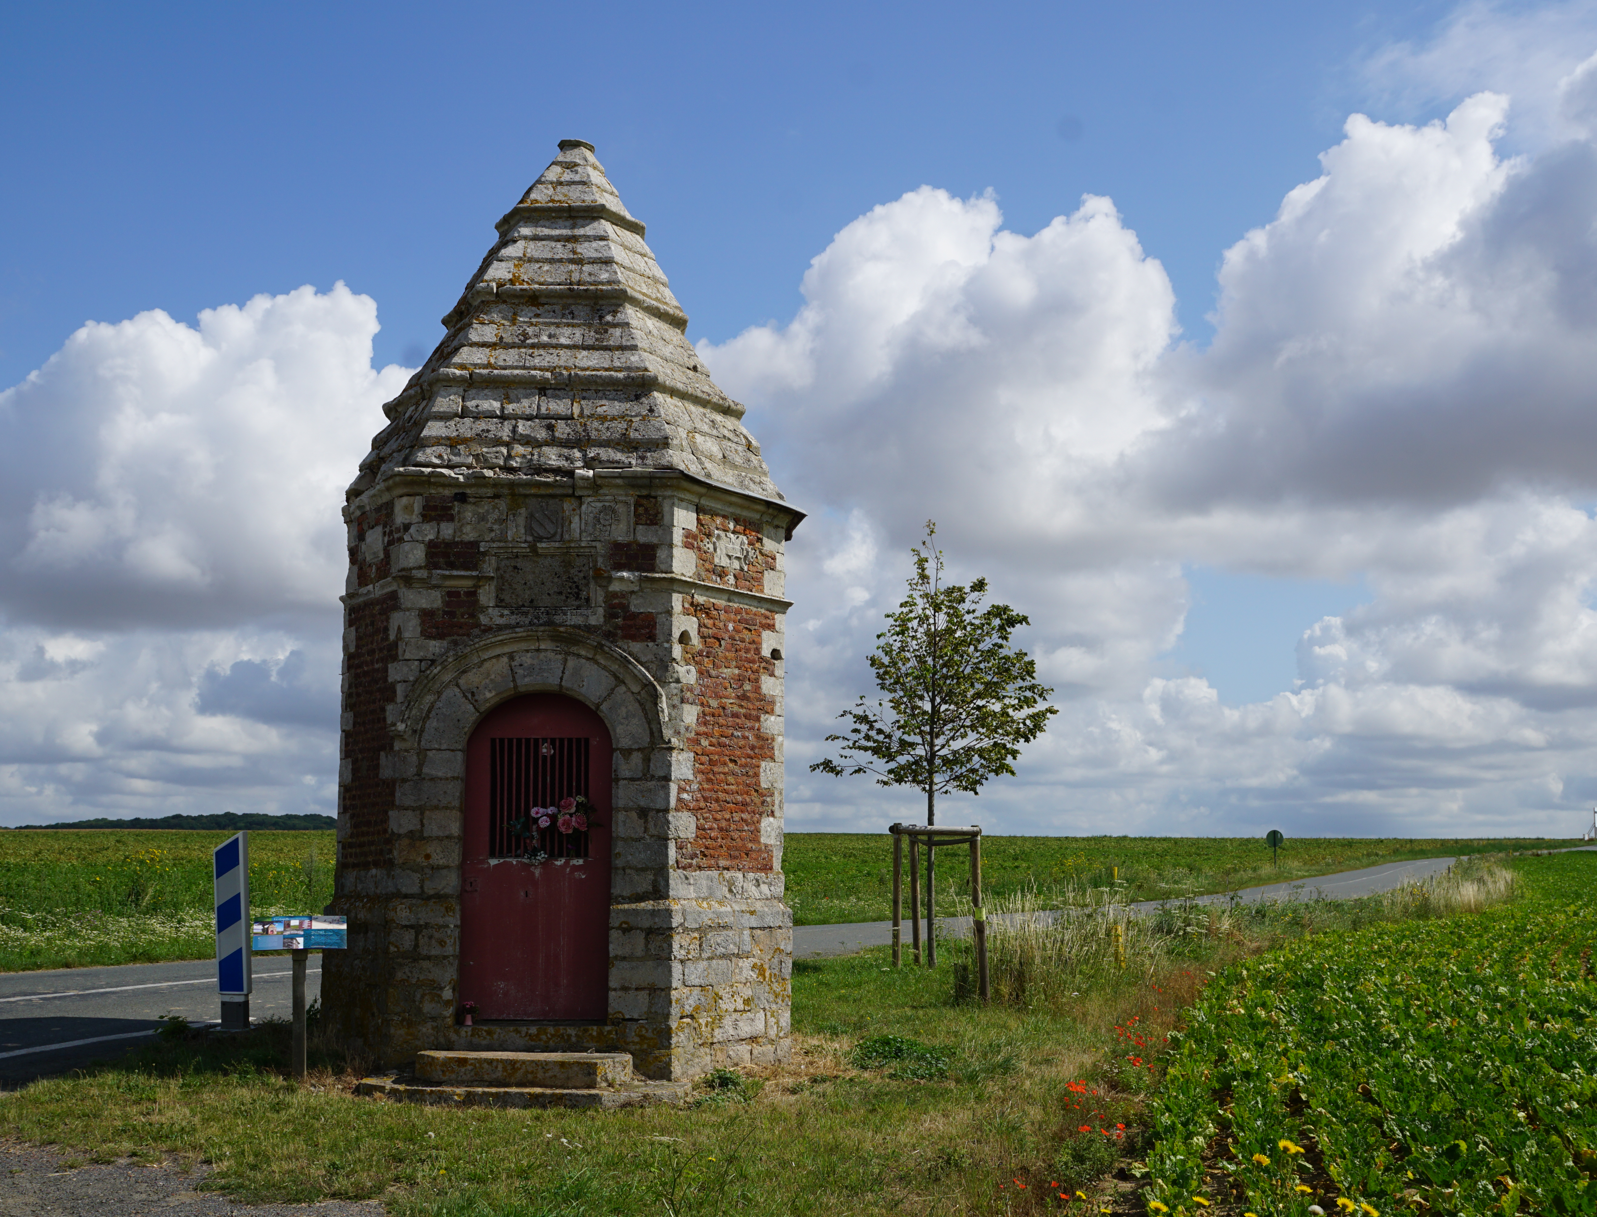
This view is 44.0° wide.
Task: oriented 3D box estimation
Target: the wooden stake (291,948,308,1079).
[{"bbox_3d":[-3.215,2.618,12.738,0.090,0.831,0.090,-1,-7,-14],"label":"wooden stake"}]

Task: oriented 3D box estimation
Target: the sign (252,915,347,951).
[{"bbox_3d":[-3.227,2.106,12.803,0.620,0.030,0.330,2,35,-14],"label":"sign"}]

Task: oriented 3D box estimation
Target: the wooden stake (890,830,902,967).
[{"bbox_3d":[0.985,2.962,19.785,0.080,1.589,0.080,1,-7,0],"label":"wooden stake"}]

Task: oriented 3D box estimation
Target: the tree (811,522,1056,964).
[{"bbox_3d":[1.369,1.436,20.079,2.492,4.702,2.400,0,-7,0],"label":"tree"}]

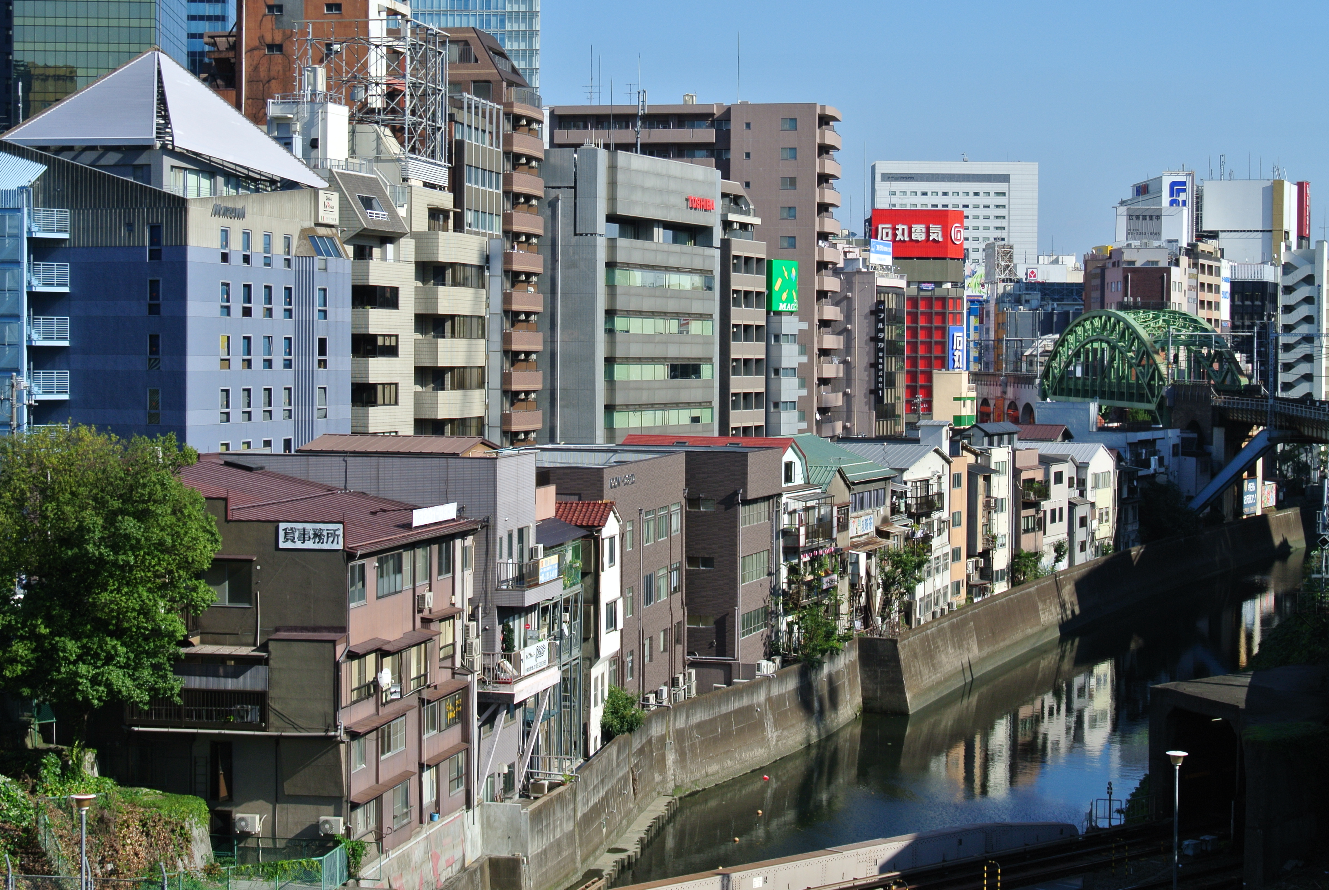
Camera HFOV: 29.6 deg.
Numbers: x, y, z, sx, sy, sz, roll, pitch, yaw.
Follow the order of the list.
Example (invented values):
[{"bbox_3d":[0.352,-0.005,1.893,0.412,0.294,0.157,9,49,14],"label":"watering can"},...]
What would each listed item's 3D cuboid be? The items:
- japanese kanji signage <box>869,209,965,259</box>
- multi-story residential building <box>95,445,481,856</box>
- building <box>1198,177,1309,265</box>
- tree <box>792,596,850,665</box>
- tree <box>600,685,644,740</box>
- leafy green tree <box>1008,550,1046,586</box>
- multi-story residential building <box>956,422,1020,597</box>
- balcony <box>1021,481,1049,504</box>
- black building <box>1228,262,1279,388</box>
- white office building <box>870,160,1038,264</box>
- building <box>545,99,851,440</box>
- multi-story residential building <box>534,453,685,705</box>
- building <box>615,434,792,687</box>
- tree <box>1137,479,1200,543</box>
[{"bbox_3d":[49.698,-41.247,492.000,17.500,9.700,4.500,0,2,-15],"label":"japanese kanji signage"},{"bbox_3d":[-13.380,7.036,87.993,9.800,12.400,14.200,1,2,12],"label":"multi-story residential building"},{"bbox_3d":[108.696,-24.048,467.810,18.500,50.000,15.000,1,2,18],"label":"building"},{"bbox_3d":[9.078,10.793,146.000,2.900,4.000,3.300,1,2,17],"label":"tree"},{"bbox_3d":[-1.824,11.591,109.000,1.900,2.350,1.800,0,2,0],"label":"tree"},{"bbox_3d":[28.301,9.592,196.000,2.500,2.900,2.900,1,2,21],"label":"leafy green tree"},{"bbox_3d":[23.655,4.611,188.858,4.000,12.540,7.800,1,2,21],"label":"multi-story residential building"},{"bbox_3d":[29.089,3.752,197.500,1.250,1.600,3.800,1,2,21],"label":"balcony"},{"bbox_3d":[99.917,-14.234,425.618,8.600,32.700,11.000,1,2,14],"label":"black building"},{"bbox_3d":[97.691,-52.196,849.500,54.140,85.260,19.000,0,2,-1],"label":"white office building"},{"bbox_3d":[4.241,-13.480,255.089,29.000,41.000,18.500,1,2,7],"label":"building"},{"bbox_3d":[-5.779,6.695,126.453,10.000,12.000,19.300,1,2,11],"label":"multi-story residential building"},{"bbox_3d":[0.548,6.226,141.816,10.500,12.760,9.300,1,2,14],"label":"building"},{"bbox_3d":[48.941,6.399,244.000,6.100,6.400,5.800,0,2,0],"label":"tree"}]

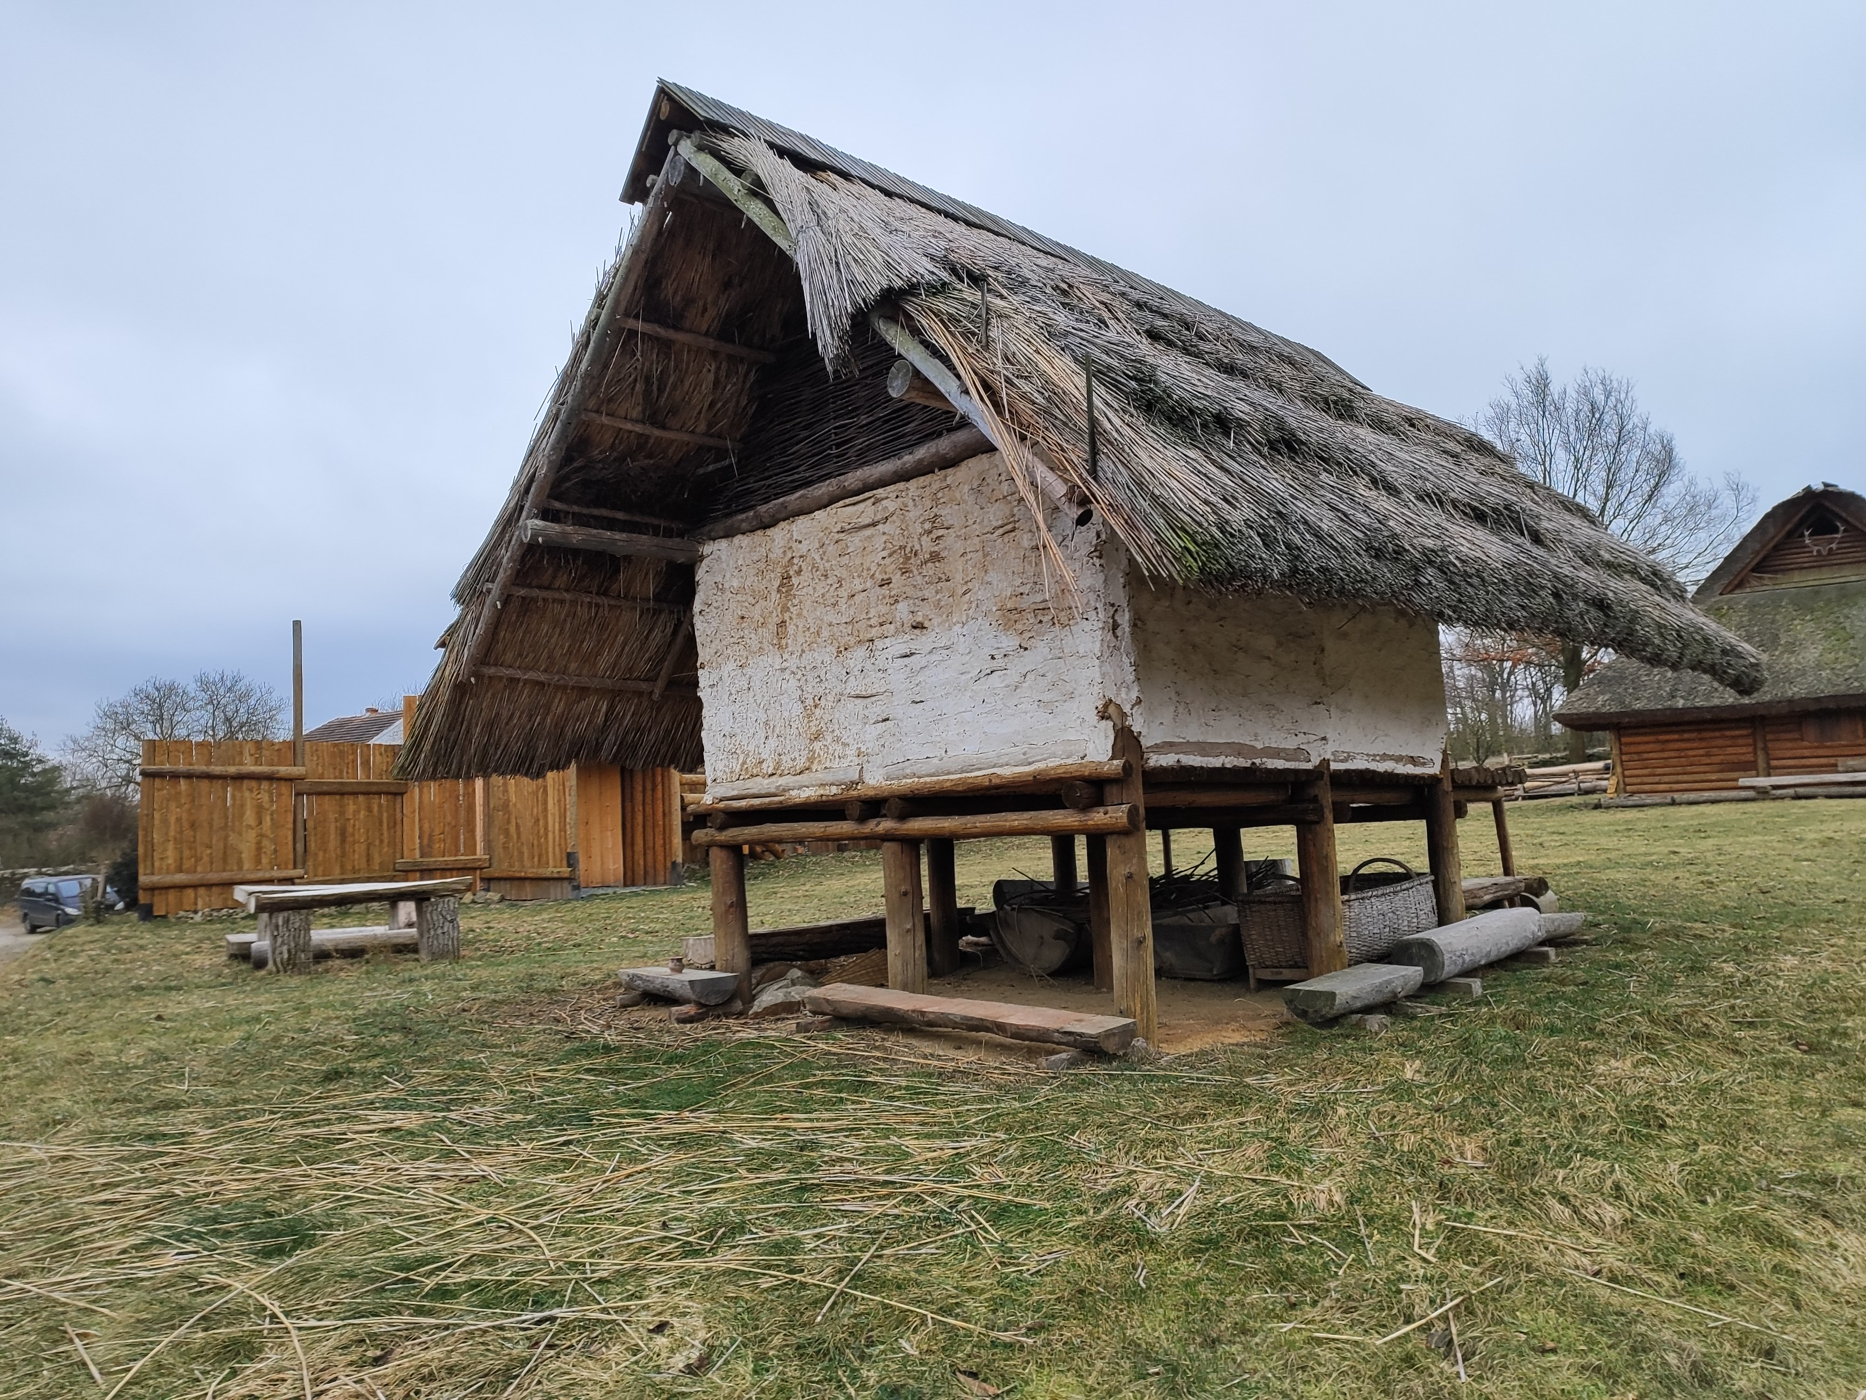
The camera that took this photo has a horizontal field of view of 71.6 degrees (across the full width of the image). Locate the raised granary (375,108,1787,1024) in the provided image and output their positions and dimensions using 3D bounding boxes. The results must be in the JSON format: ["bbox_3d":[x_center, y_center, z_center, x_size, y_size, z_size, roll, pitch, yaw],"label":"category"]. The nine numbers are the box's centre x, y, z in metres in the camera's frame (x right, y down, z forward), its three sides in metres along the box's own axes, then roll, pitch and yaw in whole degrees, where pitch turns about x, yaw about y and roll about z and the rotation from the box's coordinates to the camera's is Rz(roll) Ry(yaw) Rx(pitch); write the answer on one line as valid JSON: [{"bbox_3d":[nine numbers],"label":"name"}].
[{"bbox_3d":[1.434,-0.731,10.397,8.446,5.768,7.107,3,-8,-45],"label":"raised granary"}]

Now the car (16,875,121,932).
[{"bbox_3d":[-30.017,7.154,45.000,4.750,1.900,1.920,-7,-7,39],"label":"car"}]

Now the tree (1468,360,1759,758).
[{"bbox_3d":[22.077,-4.590,42.000,9.275,13.014,8.812,-5,-6,24],"label":"tree"}]

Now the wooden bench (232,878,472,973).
[{"bbox_3d":[-6.336,2.480,14.200,2.200,0.830,0.850,2,-7,-40],"label":"wooden bench"}]

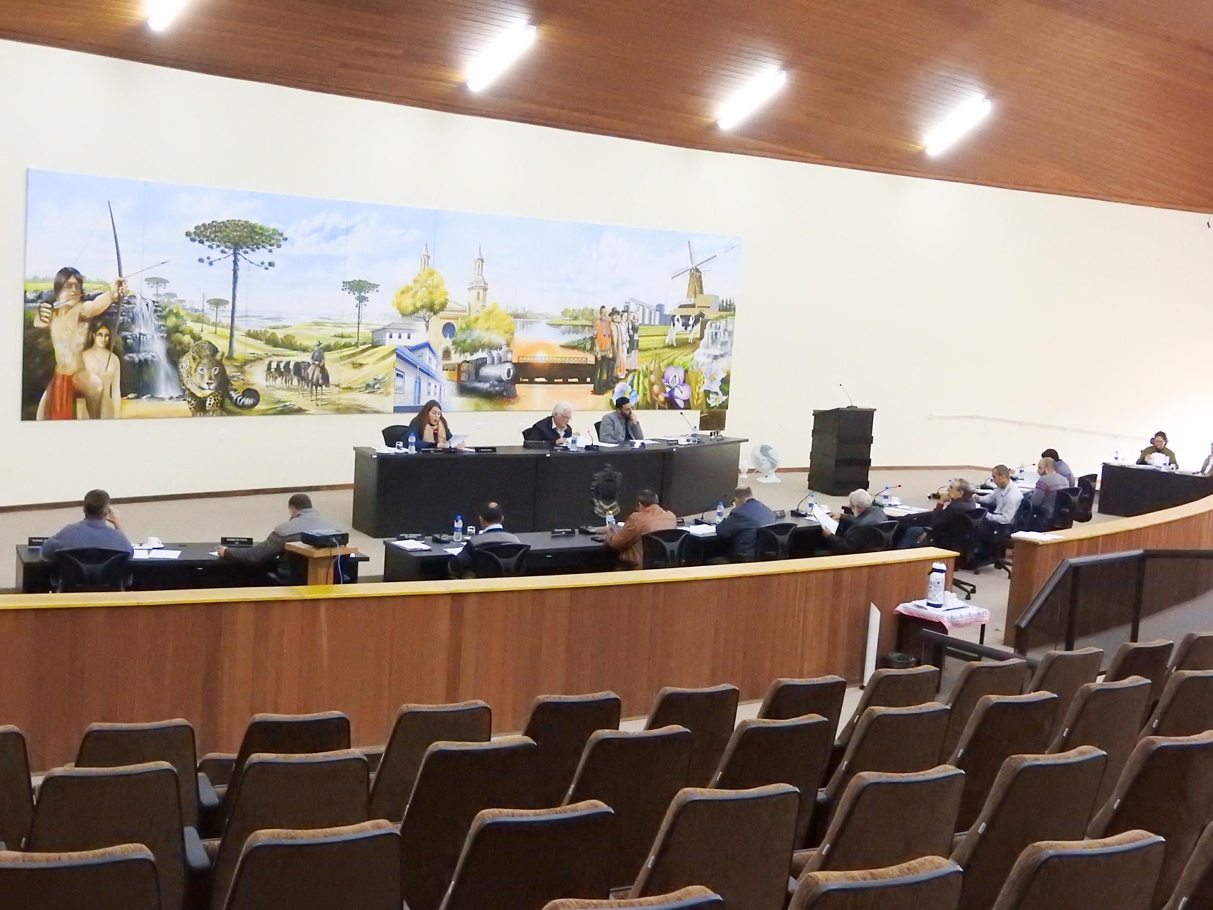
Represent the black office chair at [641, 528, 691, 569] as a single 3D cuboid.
[{"bbox_3d":[0.321,1.038,13.705,0.600,0.900,0.600,-1,7,-36],"label":"black office chair"}]

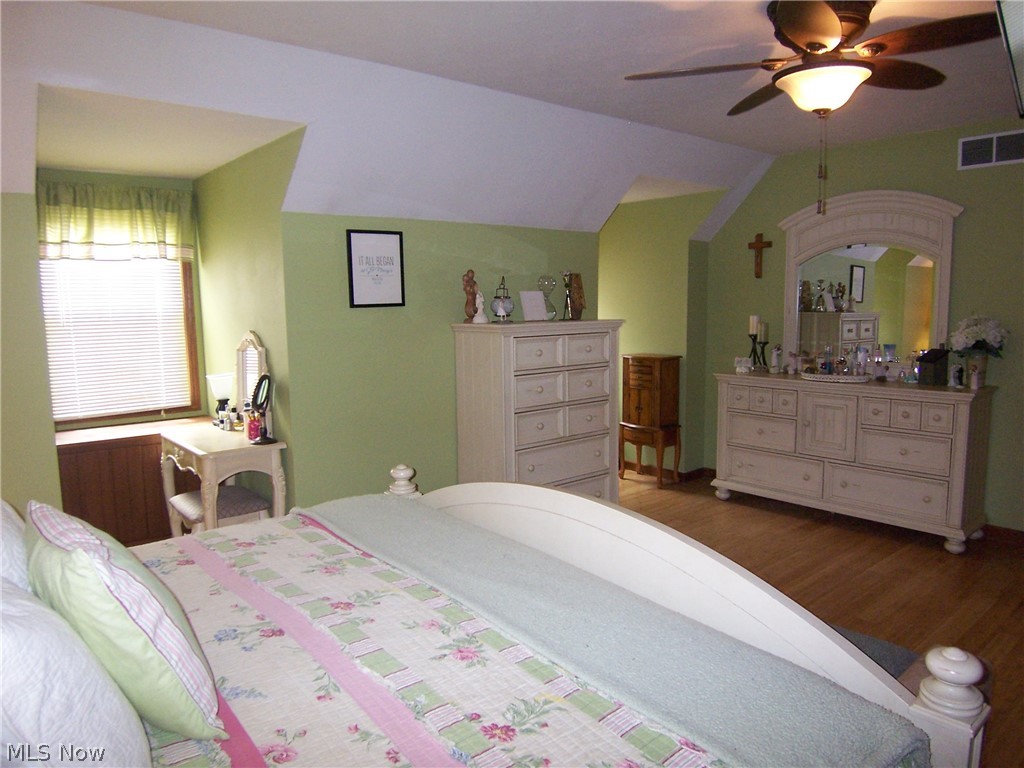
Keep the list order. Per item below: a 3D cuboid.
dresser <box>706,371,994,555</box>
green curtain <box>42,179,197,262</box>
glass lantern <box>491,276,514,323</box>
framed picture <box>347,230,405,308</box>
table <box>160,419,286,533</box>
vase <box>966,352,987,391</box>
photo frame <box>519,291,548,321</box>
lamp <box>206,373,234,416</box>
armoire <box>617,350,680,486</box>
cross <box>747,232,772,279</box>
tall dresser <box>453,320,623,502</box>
[{"bbox_3d":[2.201,0.439,4.556,0.475,0.930,1.675,-7,8,-39],"label":"dresser"},{"bbox_3d":[-2.298,-0.935,3.974,0.841,0.423,0.100,-6,8,-40],"label":"green curtain"},{"bbox_3d":[-0.058,-0.497,4.050,0.137,0.269,0.133,-1,7,0],"label":"glass lantern"},{"bbox_3d":[-0.720,-0.615,3.651,0.335,0.406,0.021,-7,8,-39],"label":"framed picture"},{"bbox_3d":[-1.560,0.680,3.712,0.405,0.776,0.770,-6,8,-40],"label":"table"},{"bbox_3d":[2.743,-0.078,4.000,0.105,0.210,0.105,-6,8,-40],"label":"vase"},{"bbox_3d":[0.131,-0.475,4.201,0.180,0.187,0.027,-6,-4,-42],"label":"photo frame"},{"bbox_3d":[-1.706,0.110,3.991,0.158,0.300,0.158,-6,8,-40],"label":"lamp"},{"bbox_3d":[1.139,0.292,5.615,0.290,1.035,0.445,-7,8,-39],"label":"armoire"},{"bbox_3d":[1.885,-0.974,5.182,0.021,0.339,0.198,-7,8,-39],"label":"cross"},{"bbox_3d":[0.187,0.306,4.219,0.975,1.370,0.480,-6,8,-38],"label":"tall dresser"}]

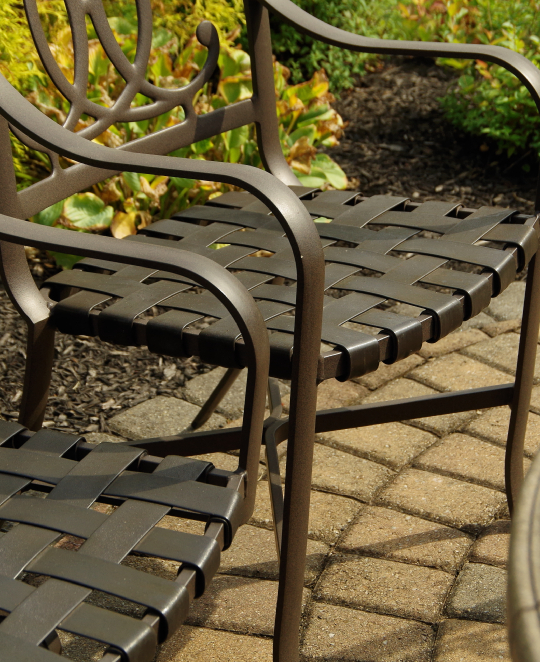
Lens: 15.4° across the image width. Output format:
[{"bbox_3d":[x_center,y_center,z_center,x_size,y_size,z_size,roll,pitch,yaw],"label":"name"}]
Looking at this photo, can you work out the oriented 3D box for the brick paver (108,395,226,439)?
[{"bbox_3d":[-0.174,0.181,3.392,0.155,0.060,0.141,20,30,35],"label":"brick paver"}]

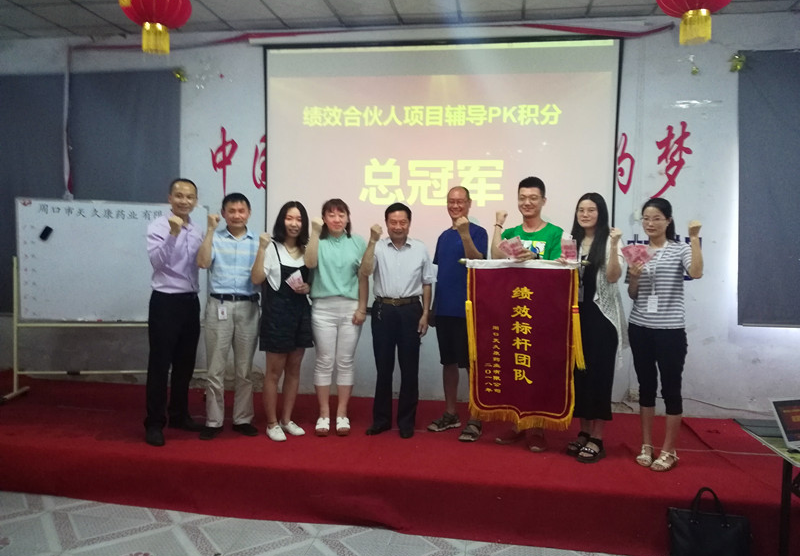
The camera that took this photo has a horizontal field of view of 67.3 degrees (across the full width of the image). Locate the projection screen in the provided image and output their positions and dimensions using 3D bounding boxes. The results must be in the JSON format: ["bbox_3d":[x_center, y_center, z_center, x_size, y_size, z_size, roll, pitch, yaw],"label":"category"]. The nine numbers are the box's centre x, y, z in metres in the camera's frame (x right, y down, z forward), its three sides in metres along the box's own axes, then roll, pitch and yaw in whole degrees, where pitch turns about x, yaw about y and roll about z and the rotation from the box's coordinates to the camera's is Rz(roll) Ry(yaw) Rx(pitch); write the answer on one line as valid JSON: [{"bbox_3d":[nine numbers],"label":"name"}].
[{"bbox_3d":[0.274,-0.797,4.976,2.911,2.249,0.080,2,3,9],"label":"projection screen"}]

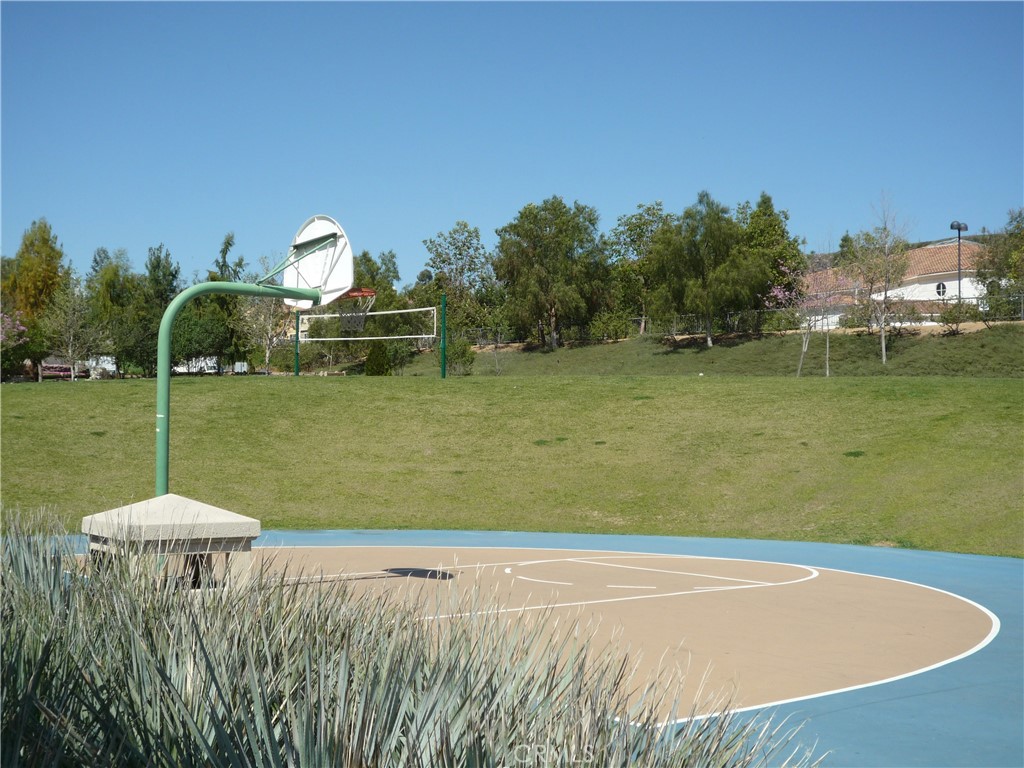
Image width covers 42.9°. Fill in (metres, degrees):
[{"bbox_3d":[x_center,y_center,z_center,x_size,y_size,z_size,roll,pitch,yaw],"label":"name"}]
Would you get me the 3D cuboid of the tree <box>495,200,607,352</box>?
[{"bbox_3d":[2.276,-6.425,75.000,6.306,8.758,6.306,0,-3,0],"label":"tree"}]

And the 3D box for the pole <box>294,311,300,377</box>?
[{"bbox_3d":[-7.910,-1.494,48.000,0.110,2.450,0.110,0,-3,0],"label":"pole"}]

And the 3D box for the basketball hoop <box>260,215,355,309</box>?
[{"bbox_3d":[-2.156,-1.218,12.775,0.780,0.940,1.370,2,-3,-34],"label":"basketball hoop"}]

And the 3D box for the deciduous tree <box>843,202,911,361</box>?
[{"bbox_3d":[16.477,-4.601,59.000,3.046,7.434,3.046,0,-3,0],"label":"deciduous tree"}]

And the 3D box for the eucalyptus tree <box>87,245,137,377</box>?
[{"bbox_3d":[-19.077,-3.453,62.000,2.286,6.192,2.286,0,-3,0],"label":"eucalyptus tree"}]

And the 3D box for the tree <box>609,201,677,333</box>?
[{"bbox_3d":[8.021,-7.099,80.000,3.776,8.113,3.776,0,-3,0],"label":"tree"}]

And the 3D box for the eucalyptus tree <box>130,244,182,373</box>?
[{"bbox_3d":[-17.529,-3.663,64.000,2.360,6.589,2.360,0,-3,0],"label":"eucalyptus tree"}]

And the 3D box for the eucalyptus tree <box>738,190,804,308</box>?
[{"bbox_3d":[17.212,-8.821,86.000,4.313,7.664,4.313,0,-3,0],"label":"eucalyptus tree"}]

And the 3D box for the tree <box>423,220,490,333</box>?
[{"bbox_3d":[-3.496,-6.772,82.000,4.113,7.056,4.113,0,-3,0],"label":"tree"}]

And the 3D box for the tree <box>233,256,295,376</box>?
[{"bbox_3d":[-12.410,-3.521,65.000,2.972,5.893,2.972,0,-3,0],"label":"tree"}]

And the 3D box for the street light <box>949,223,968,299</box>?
[{"bbox_3d":[28.431,-7.429,82.865,0.650,6.000,1.400,-1,-3,32],"label":"street light"}]

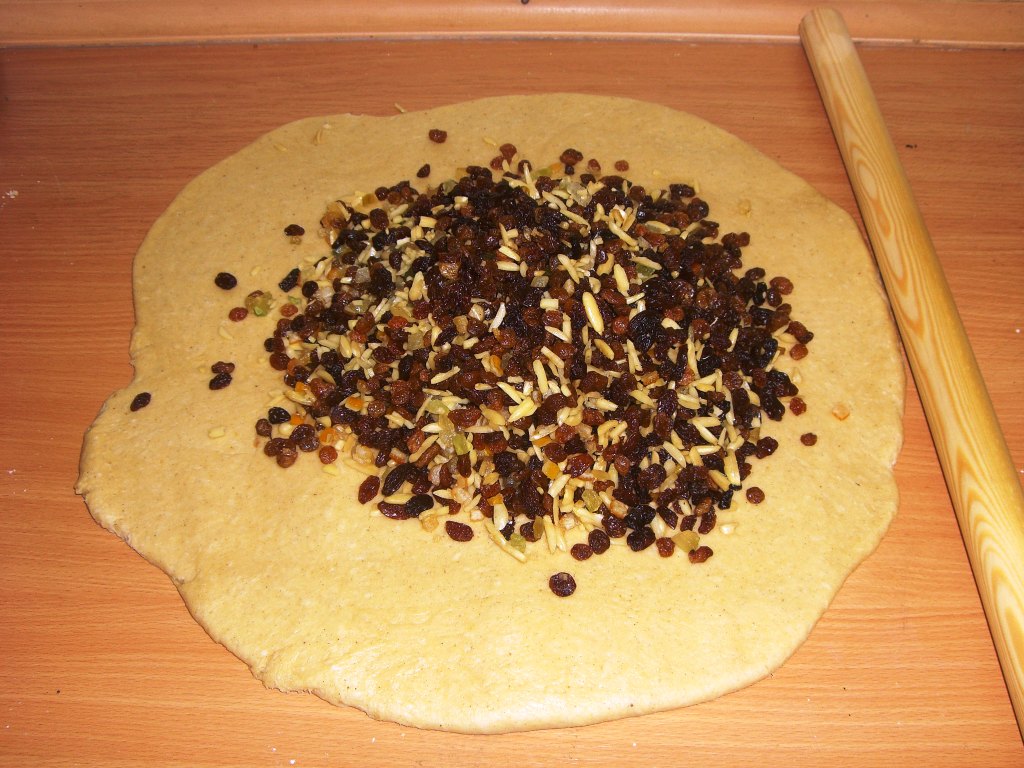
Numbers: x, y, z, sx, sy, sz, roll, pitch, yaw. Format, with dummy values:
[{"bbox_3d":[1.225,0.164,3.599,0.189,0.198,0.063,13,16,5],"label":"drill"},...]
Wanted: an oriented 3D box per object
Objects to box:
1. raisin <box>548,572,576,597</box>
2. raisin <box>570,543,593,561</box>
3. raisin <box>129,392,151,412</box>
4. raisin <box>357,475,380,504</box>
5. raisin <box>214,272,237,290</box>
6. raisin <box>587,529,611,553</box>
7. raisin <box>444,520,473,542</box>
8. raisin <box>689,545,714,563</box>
[{"bbox_3d":[0.022,0.089,0.497,0.012,0.009,0.011,0,49,0],"label":"raisin"},{"bbox_3d":[0.032,0.076,0.509,0.010,0.006,0.008,9,50,8],"label":"raisin"},{"bbox_3d":[-0.188,0.009,0.568,0.007,0.006,0.013,25,53,20],"label":"raisin"},{"bbox_3d":[-0.068,0.050,0.532,0.009,0.007,0.015,16,51,13],"label":"raisin"},{"bbox_3d":[-0.159,-0.057,0.624,0.013,0.008,0.010,24,53,19],"label":"raisin"},{"bbox_3d":[0.040,0.072,0.513,0.009,0.007,0.012,-4,49,-4],"label":"raisin"},{"bbox_3d":[-0.024,0.068,0.516,0.014,0.007,0.009,23,53,19],"label":"raisin"},{"bbox_3d":[0.085,0.077,0.509,0.012,0.006,0.008,-15,51,-12],"label":"raisin"}]

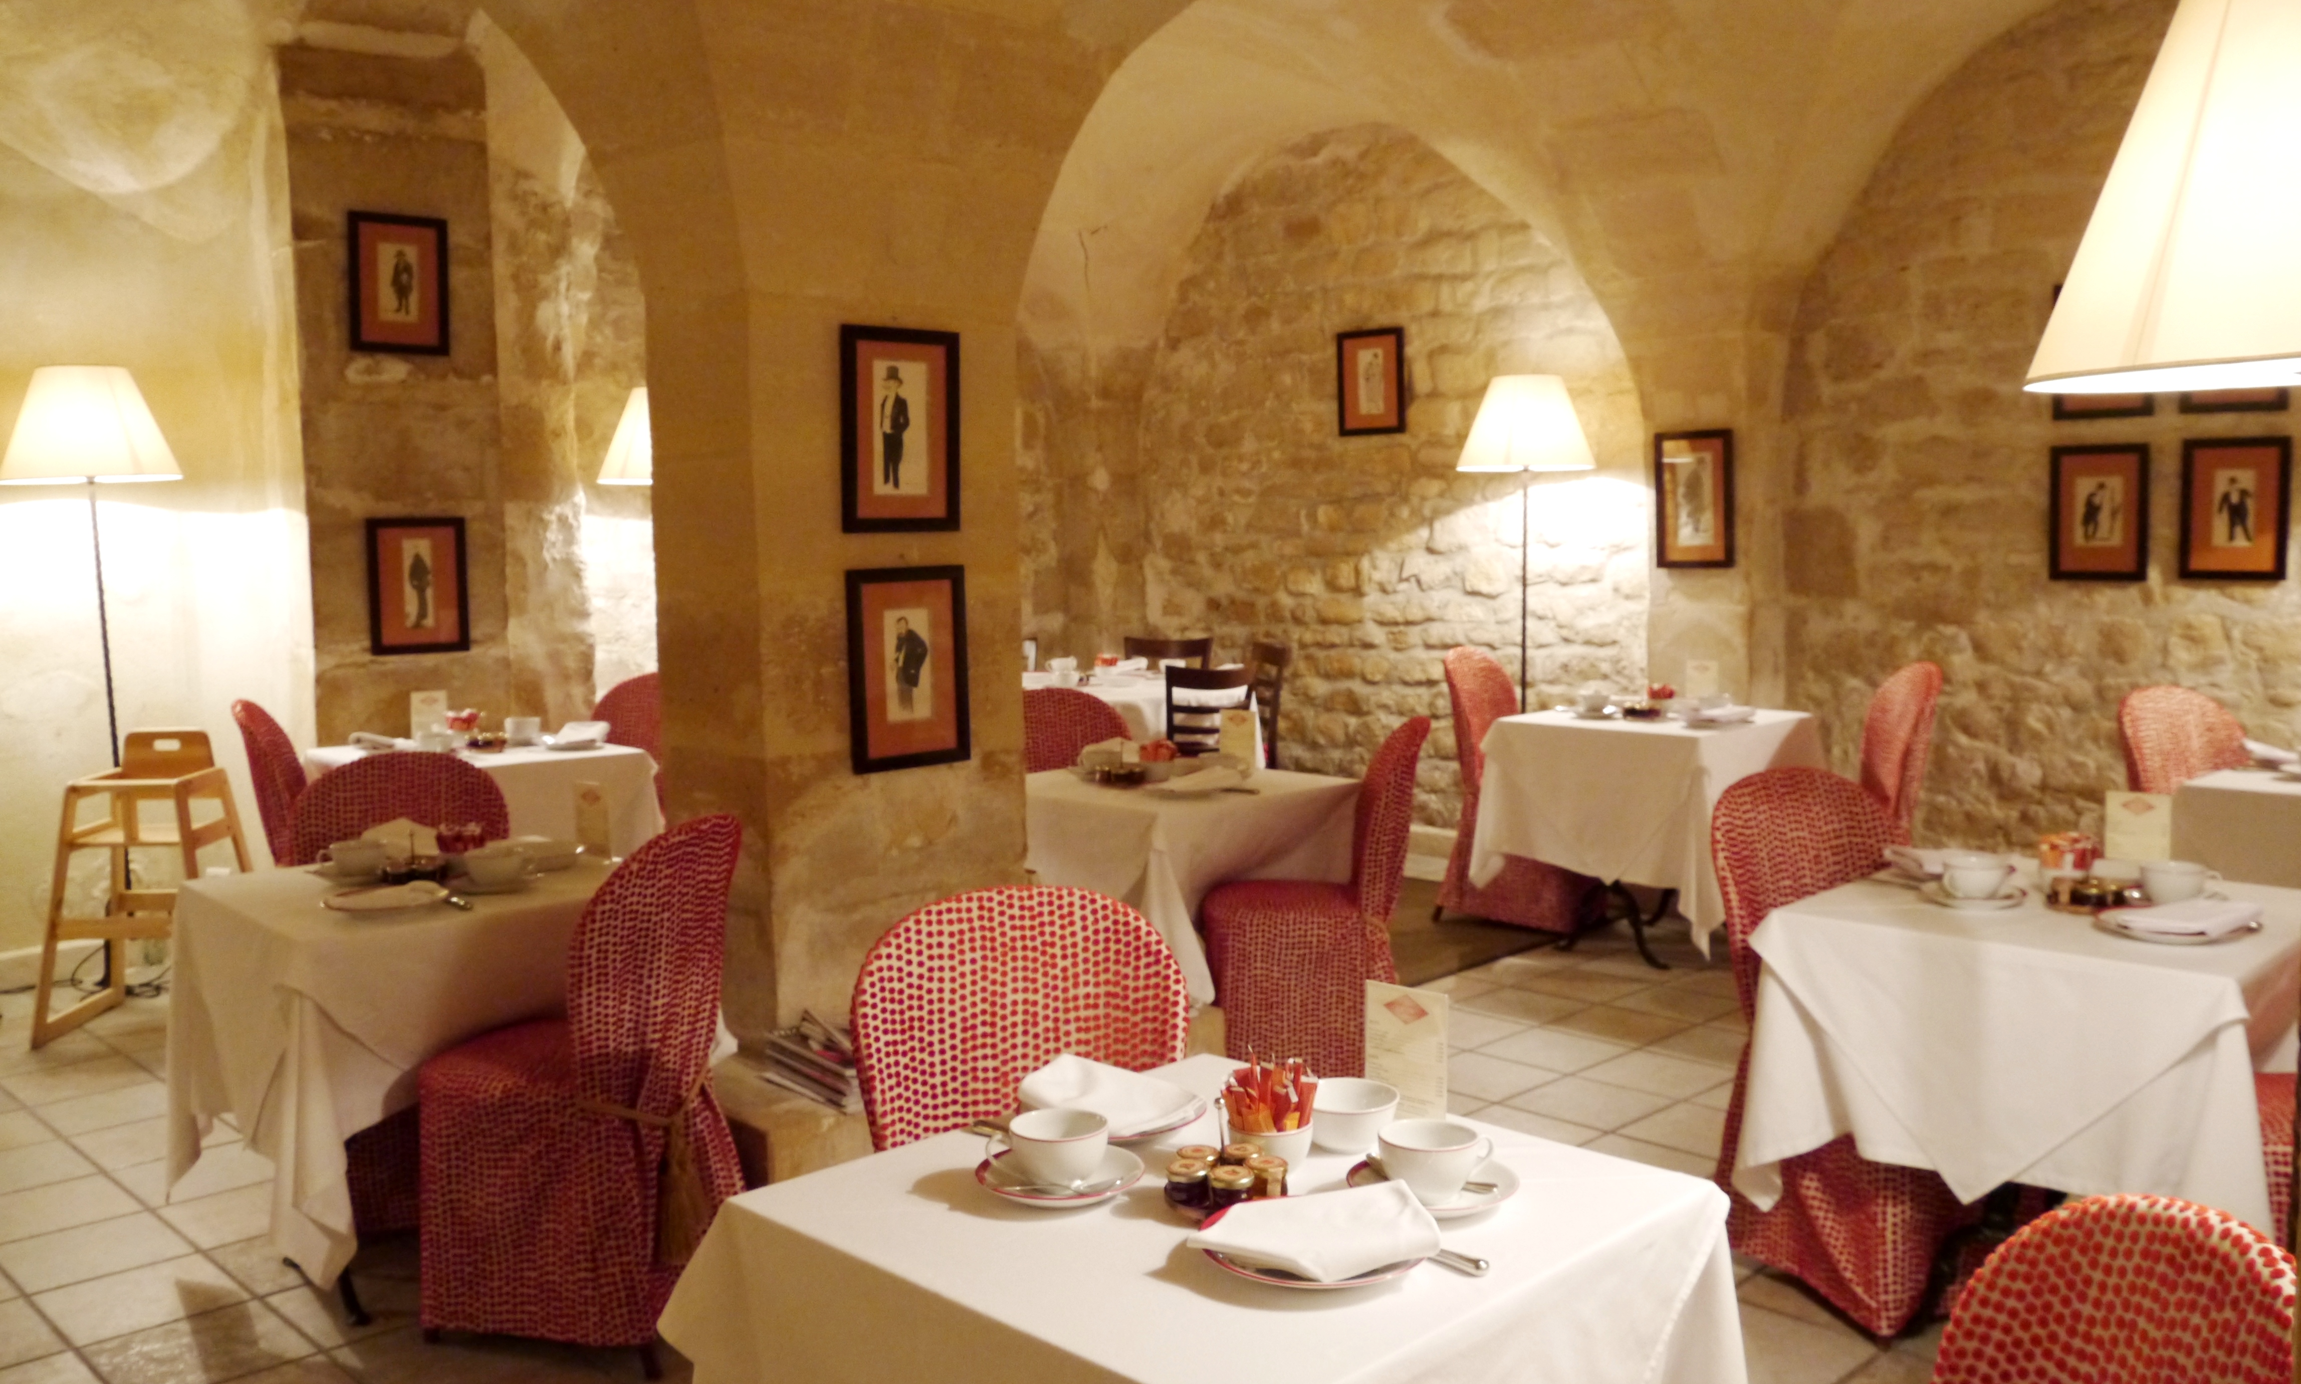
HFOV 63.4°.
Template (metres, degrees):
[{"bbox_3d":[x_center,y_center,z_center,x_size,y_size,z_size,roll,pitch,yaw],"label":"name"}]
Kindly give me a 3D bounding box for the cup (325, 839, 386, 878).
[{"bbox_3d":[-1.522,0.316,3.549,0.122,0.065,0.102,-3,6,-23],"label":"cup"}]

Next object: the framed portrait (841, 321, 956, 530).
[{"bbox_3d":[-0.591,-0.623,4.452,0.025,0.485,0.345,4,7,45],"label":"framed portrait"}]

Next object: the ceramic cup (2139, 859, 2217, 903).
[{"bbox_3d":[1.755,0.326,3.166,0.122,0.065,0.102,2,6,29],"label":"ceramic cup"}]

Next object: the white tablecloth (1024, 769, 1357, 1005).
[{"bbox_3d":[0.053,0.602,4.788,0.710,0.750,0.710,-6,7,-44],"label":"white tablecloth"}]

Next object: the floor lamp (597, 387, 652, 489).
[{"bbox_3d":[-1.709,-0.146,6.639,0.475,1.868,0.475,-1,6,0],"label":"floor lamp"}]

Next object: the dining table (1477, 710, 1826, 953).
[{"bbox_3d":[1.795,0.481,6.646,0.860,0.760,0.860,4,7,45],"label":"dining table"}]

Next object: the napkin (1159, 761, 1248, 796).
[{"bbox_3d":[0.131,0.235,4.988,0.220,0.050,0.190,-2,5,-14],"label":"napkin"}]

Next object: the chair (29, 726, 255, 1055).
[{"bbox_3d":[-2.796,0.548,5.242,0.510,0.820,0.490,0,5,0],"label":"chair"}]

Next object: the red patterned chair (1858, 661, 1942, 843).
[{"bbox_3d":[2.509,0.368,6.737,0.550,0.950,0.480,-1,5,-5],"label":"red patterned chair"}]

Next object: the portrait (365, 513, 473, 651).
[{"bbox_3d":[-2.311,-0.335,5.873,0.315,0.420,0.030,-6,7,-44],"label":"portrait"}]

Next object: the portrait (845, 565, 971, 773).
[{"bbox_3d":[-0.543,-0.050,4.170,0.325,0.447,0.030,-6,8,-43],"label":"portrait"}]

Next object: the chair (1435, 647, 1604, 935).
[{"bbox_3d":[1.342,0.345,6.495,0.590,0.950,0.490,4,7,35],"label":"chair"}]

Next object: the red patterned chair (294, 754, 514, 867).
[{"bbox_3d":[-1.526,0.615,3.938,0.490,0.950,0.590,-3,6,-28],"label":"red patterned chair"}]

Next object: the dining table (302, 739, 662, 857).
[{"bbox_3d":[-1.994,0.548,5.548,0.720,0.750,0.720,5,7,44],"label":"dining table"}]

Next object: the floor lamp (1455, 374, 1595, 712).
[{"bbox_3d":[1.343,-0.168,6.711,0.490,1.930,0.490,5,8,45],"label":"floor lamp"}]

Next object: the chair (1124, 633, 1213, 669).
[{"bbox_3d":[0.073,0.185,9.524,0.450,0.900,0.500,0,5,9],"label":"chair"}]

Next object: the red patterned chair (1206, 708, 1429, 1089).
[{"bbox_3d":[0.439,0.527,4.626,0.510,0.925,0.450,1,5,13],"label":"red patterned chair"}]

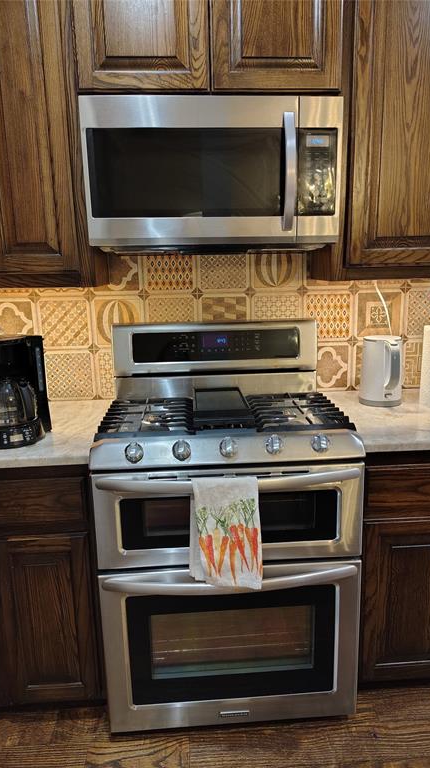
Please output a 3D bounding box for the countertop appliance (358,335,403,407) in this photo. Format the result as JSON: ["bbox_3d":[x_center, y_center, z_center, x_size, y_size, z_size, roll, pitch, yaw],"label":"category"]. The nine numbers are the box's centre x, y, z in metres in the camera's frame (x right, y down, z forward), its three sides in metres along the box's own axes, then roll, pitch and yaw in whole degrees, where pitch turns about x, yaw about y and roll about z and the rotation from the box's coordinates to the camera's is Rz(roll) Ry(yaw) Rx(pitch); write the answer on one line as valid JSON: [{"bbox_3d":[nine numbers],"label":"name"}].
[{"bbox_3d":[0.596,-0.045,1.880,0.148,0.233,0.190,-3,12,-7],"label":"countertop appliance"}]

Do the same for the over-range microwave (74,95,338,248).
[{"bbox_3d":[-0.012,-0.652,1.734,0.757,0.421,0.400,-2,12,-4],"label":"over-range microwave"}]

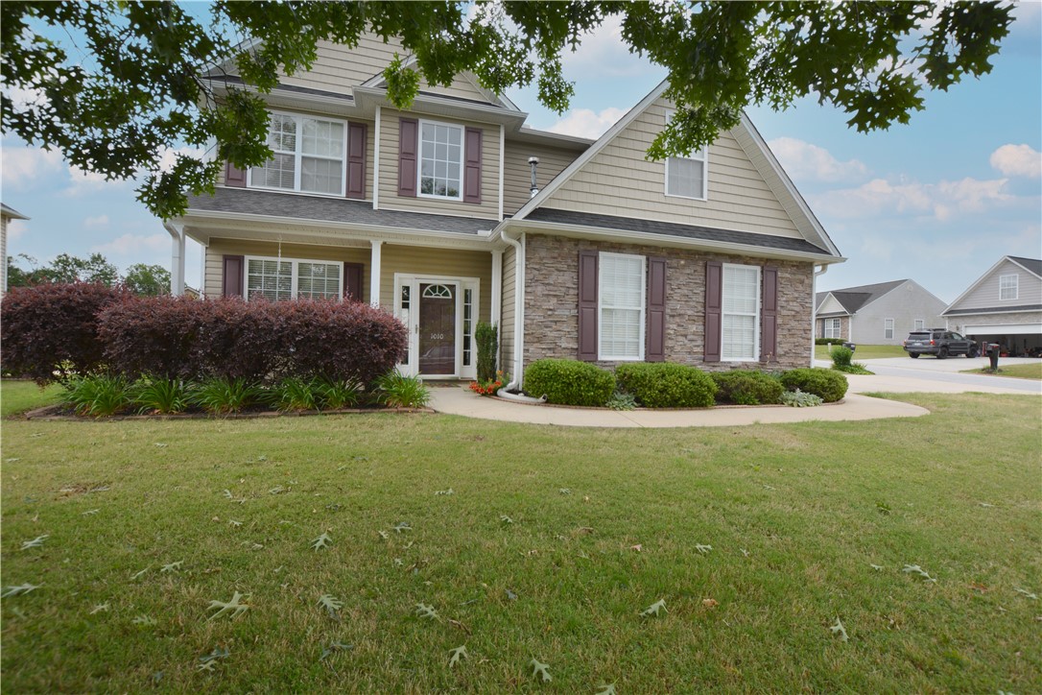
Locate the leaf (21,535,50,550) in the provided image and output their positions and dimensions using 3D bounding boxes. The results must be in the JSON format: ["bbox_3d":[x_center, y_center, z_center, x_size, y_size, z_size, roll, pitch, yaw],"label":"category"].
[{"bbox_3d":[-2.460,0.986,2.198,0.082,0.035,0.149,1,0,-43],"label":"leaf"}]

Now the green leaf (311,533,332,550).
[{"bbox_3d":[-0.986,0.958,2.151,0.090,0.030,0.125,1,0,-13],"label":"green leaf"}]

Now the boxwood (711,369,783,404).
[{"bbox_3d":[3.669,0.647,7.050,1.100,0.550,0.950,1,0,-17],"label":"boxwood"}]

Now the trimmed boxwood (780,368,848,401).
[{"bbox_3d":[5.250,0.630,7.750,1.080,0.620,0.950,1,0,-17],"label":"trimmed boxwood"}]

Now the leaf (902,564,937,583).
[{"bbox_3d":[1.794,1.017,1.953,0.080,0.030,0.120,1,0,-27],"label":"leaf"}]

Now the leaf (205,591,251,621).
[{"bbox_3d":[-1.143,1.013,1.705,0.134,0.050,0.191,1,0,-34],"label":"leaf"}]

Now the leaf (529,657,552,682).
[{"bbox_3d":[0.064,1.037,1.396,0.060,0.030,0.108,1,0,-7],"label":"leaf"}]

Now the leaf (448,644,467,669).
[{"bbox_3d":[-0.209,1.032,1.449,0.066,0.030,0.108,1,0,13],"label":"leaf"}]

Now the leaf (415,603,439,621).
[{"bbox_3d":[-0.364,1.028,1.685,0.070,0.030,0.129,1,0,-33],"label":"leaf"}]

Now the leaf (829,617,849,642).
[{"bbox_3d":[1.130,1.001,1.543,0.055,0.030,0.110,1,0,22],"label":"leaf"}]

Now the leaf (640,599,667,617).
[{"bbox_3d":[0.500,0.988,1.646,0.115,0.025,0.065,1,0,-42],"label":"leaf"}]

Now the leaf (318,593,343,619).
[{"bbox_3d":[-0.708,0.962,1.614,0.115,0.030,0.085,1,0,41],"label":"leaf"}]

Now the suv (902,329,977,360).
[{"bbox_3d":[28.640,-0.120,29.500,4.750,1.800,1.900,1,0,-16],"label":"suv"}]

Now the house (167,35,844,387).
[{"bbox_3d":[-0.684,-3.318,11.788,11.800,8.200,10.400,1,0,-17],"label":"house"}]

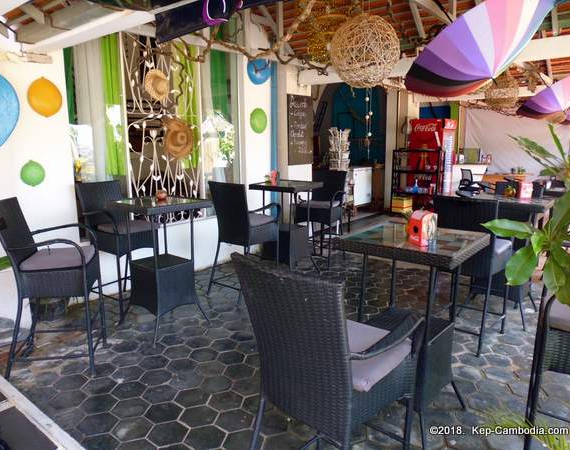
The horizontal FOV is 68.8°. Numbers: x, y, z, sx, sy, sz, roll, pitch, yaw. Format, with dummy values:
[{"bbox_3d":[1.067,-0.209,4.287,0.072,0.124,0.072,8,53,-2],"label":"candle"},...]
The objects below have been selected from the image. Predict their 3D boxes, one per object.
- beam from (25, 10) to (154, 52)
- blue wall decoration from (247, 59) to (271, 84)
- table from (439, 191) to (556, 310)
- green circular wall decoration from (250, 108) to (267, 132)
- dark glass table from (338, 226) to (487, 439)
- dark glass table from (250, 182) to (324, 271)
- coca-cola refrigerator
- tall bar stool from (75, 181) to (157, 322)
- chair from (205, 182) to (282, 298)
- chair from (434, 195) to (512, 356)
[{"bbox_3d":[-1.365,-1.417,2.957,1.550,0.120,0.160,10,14,38],"label":"beam"},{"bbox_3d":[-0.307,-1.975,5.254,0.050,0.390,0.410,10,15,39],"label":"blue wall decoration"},{"bbox_3d":[1.957,0.297,3.732,0.610,1.056,0.610,9,14,37],"label":"table"},{"bbox_3d":[-0.328,-1.342,5.365,0.050,0.320,0.310,10,15,39],"label":"green circular wall decoration"},{"bbox_3d":[0.664,0.570,2.276,0.600,1.050,0.600,10,15,39],"label":"dark glass table"},{"bbox_3d":[0.019,0.063,4.805,0.610,1.056,0.610,8,14,33],"label":"dark glass table"},{"bbox_3d":[2.926,-1.141,8.394,0.650,1.860,0.710,9,14,37],"label":"coca-cola refrigerator"},{"bbox_3d":[-1.499,0.202,3.820,0.575,1.143,0.490,8,13,32],"label":"tall bar stool"},{"bbox_3d":[-0.424,0.132,4.221,0.490,1.143,0.575,8,14,34],"label":"chair"},{"bbox_3d":[1.417,0.335,3.241,0.540,1.140,0.560,9,15,37],"label":"chair"}]

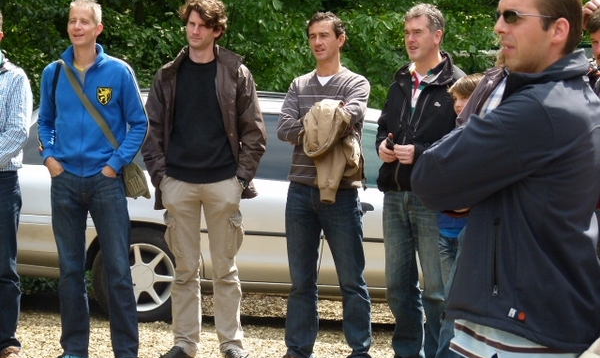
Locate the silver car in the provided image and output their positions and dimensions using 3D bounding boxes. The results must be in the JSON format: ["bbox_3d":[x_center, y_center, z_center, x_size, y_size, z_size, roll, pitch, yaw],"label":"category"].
[{"bbox_3d":[0.070,0.158,15.062,4.650,1.470,1.760,2,2,-15],"label":"silver car"}]

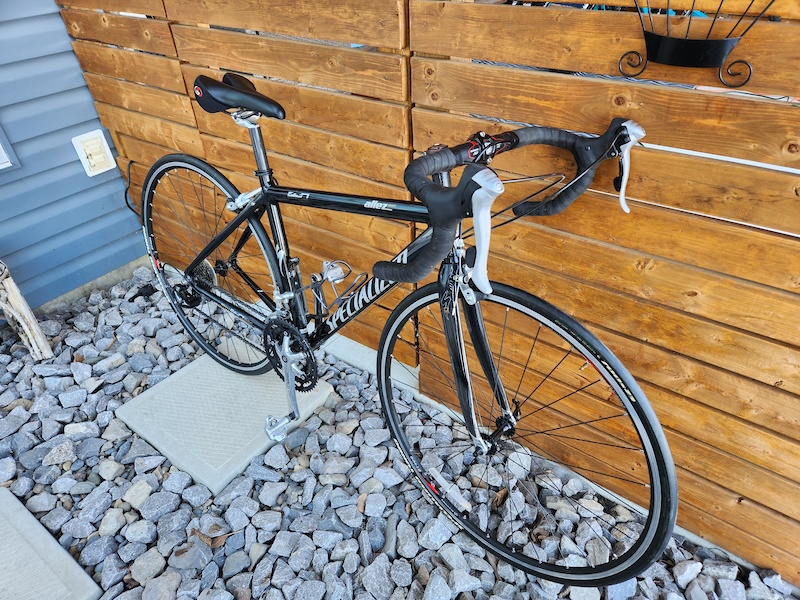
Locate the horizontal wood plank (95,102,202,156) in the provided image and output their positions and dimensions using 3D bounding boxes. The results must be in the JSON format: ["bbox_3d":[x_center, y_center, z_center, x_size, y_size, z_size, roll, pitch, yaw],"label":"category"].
[{"bbox_3d":[-0.877,-0.603,1.865,0.619,0.095,0.020,22,43,30],"label":"horizontal wood plank"}]

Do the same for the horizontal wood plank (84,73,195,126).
[{"bbox_3d":[-0.883,-0.686,1.806,0.627,0.094,0.020,22,43,30],"label":"horizontal wood plank"}]

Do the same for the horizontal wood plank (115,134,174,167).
[{"bbox_3d":[-0.841,-0.510,1.910,0.549,0.095,0.020,22,43,30],"label":"horizontal wood plank"}]

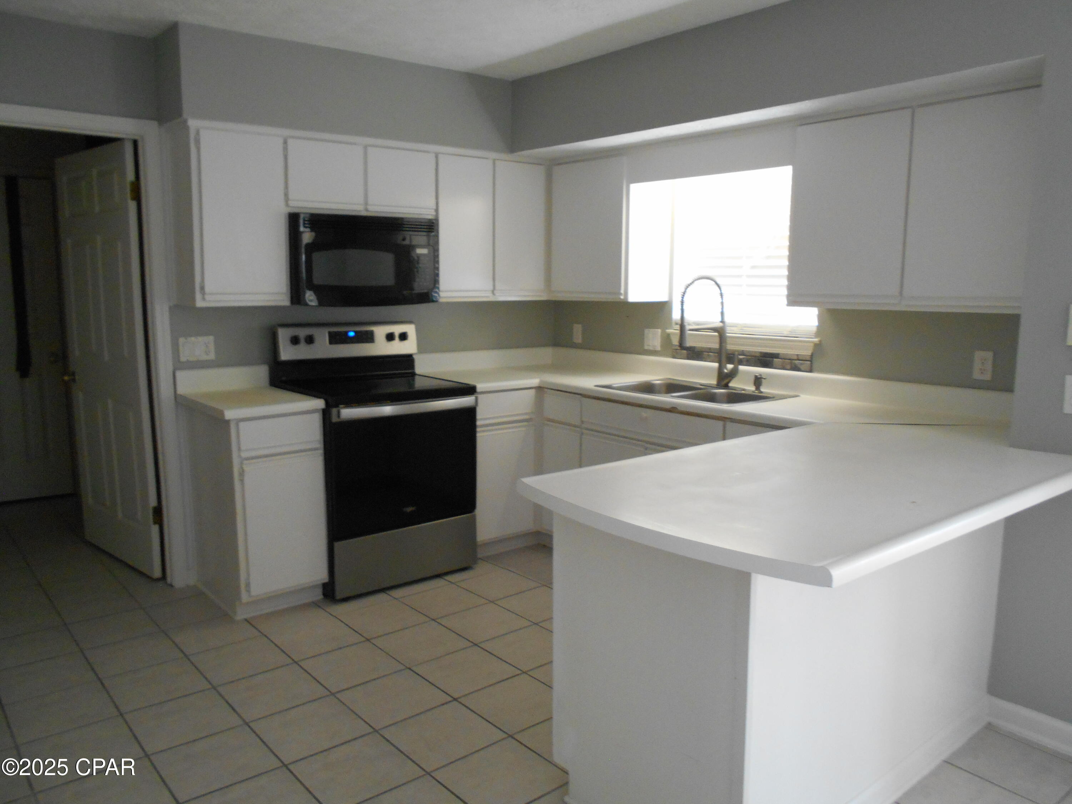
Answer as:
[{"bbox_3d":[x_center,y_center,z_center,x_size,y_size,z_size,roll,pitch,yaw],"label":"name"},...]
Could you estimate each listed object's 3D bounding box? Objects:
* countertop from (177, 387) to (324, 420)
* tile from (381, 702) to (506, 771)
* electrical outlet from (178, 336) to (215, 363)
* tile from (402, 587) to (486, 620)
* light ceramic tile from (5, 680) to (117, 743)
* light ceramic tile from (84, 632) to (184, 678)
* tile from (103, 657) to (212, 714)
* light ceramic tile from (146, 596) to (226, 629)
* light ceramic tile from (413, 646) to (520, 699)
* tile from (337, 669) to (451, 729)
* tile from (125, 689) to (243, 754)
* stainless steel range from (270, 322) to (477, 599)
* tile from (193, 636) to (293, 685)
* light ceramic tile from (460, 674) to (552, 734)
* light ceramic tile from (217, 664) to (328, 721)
[{"bbox_3d":[-1.251,-0.004,3.494,0.430,0.038,0.640,-6,10,-40],"label":"countertop"},{"bbox_3d":[-0.292,1.055,2.551,0.300,0.010,0.300,-6,10,-40],"label":"tile"},{"bbox_3d":[-1.563,-0.246,3.721,0.162,0.114,0.009,-6,11,-40],"label":"electrical outlet"},{"bbox_3d":[-0.423,0.908,3.657,0.299,0.010,0.299,-6,11,-40],"label":"tile"},{"bbox_3d":[-1.574,1.027,2.670,0.300,0.010,0.300,-6,10,-40],"label":"light ceramic tile"},{"bbox_3d":[-1.557,0.981,3.126,0.304,0.010,0.304,-6,11,-40],"label":"light ceramic tile"},{"bbox_3d":[-1.355,1.011,2.878,0.299,0.010,0.299,-6,11,-40],"label":"tile"},{"bbox_3d":[-1.519,0.913,3.494,0.300,0.010,0.300,-6,10,-40],"label":"light ceramic tile"},{"bbox_3d":[-0.254,0.997,2.976,0.300,0.010,0.300,-6,10,-40],"label":"light ceramic tile"},{"bbox_3d":[-0.496,1.030,2.807,0.299,0.010,0.299,-6,11,-40],"label":"tile"},{"bbox_3d":[-1.159,1.046,2.647,0.299,0.010,0.299,-6,11,-40],"label":"tile"},{"bbox_3d":[-0.788,0.237,3.900,0.756,1.208,0.699,-6,10,-40],"label":"stainless steel range"},{"bbox_3d":[-1.128,0.991,3.086,0.304,0.010,0.304,-6,11,-40],"label":"tile"},{"bbox_3d":[-0.066,1.039,2.771,0.299,0.010,0.299,-6,11,-40],"label":"light ceramic tile"},{"bbox_3d":[-0.930,1.027,2.854,0.304,0.010,0.304,-6,11,-40],"label":"light ceramic tile"}]

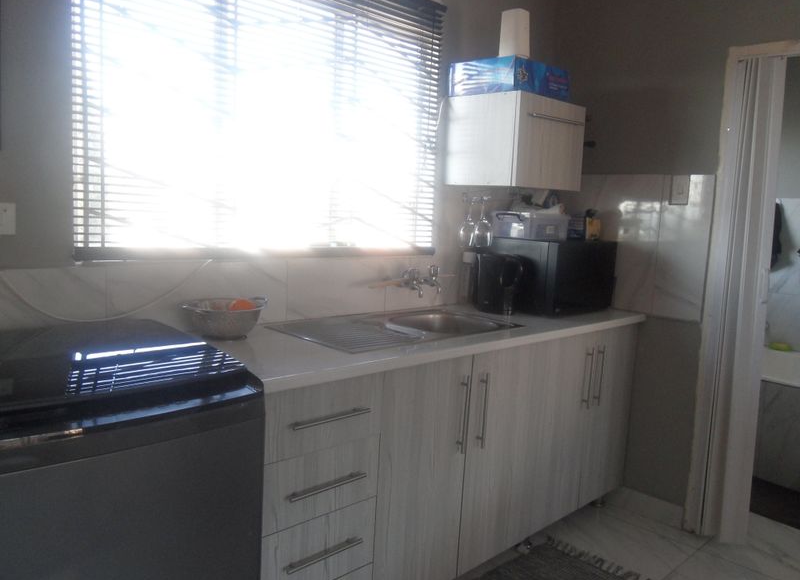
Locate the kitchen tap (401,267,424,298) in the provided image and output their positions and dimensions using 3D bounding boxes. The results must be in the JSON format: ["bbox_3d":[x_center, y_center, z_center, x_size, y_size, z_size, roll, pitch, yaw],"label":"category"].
[{"bbox_3d":[0.052,-0.029,2.528,0.055,0.114,0.118,-4,10,-44],"label":"kitchen tap"}]

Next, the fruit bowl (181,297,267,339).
[{"bbox_3d":[-0.513,0.089,1.894,0.250,0.097,0.225,-4,10,-44],"label":"fruit bowl"}]

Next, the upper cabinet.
[{"bbox_3d":[0.489,-0.597,2.689,0.467,0.348,0.361,-4,10,-44],"label":"upper cabinet"}]

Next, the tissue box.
[{"bbox_3d":[0.452,-0.836,2.646,0.375,0.133,0.313,-4,10,-44],"label":"tissue box"}]

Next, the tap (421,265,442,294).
[{"bbox_3d":[0.132,-0.046,2.609,0.055,0.115,0.111,-4,10,-44],"label":"tap"}]

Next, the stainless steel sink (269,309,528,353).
[{"bbox_3d":[0.002,0.195,2.194,0.788,0.150,0.437,-4,10,-44],"label":"stainless steel sink"}]

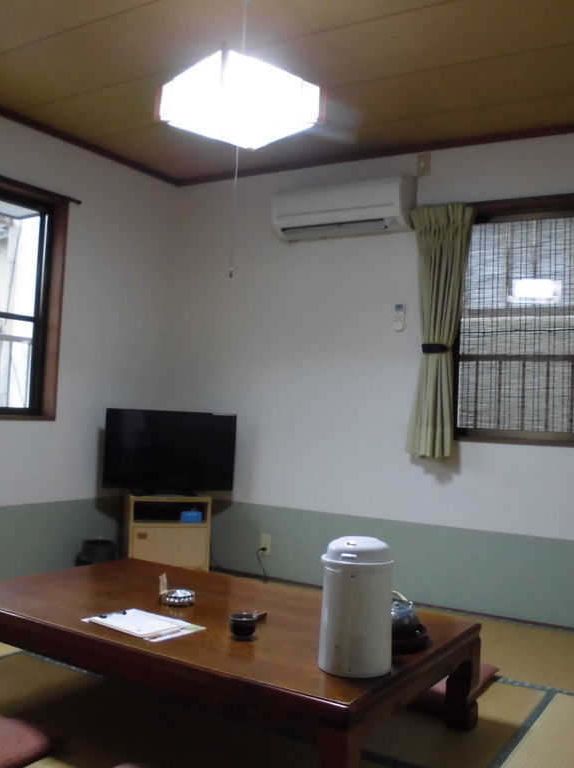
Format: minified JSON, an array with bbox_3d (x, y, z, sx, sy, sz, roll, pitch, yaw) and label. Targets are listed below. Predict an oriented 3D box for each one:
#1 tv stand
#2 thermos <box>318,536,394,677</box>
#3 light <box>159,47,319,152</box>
[{"bbox_3d":[-0.709,0.876,4.525,0.459,0.453,0.360,3,-2,-15],"label":"tv stand"},{"bbox_3d":[0.187,0.569,2.011,0.190,0.325,0.207,2,-2,15],"label":"thermos"},{"bbox_3d":[-0.157,-0.929,2.562,0.397,0.120,0.397,4,-3,-39],"label":"light"}]

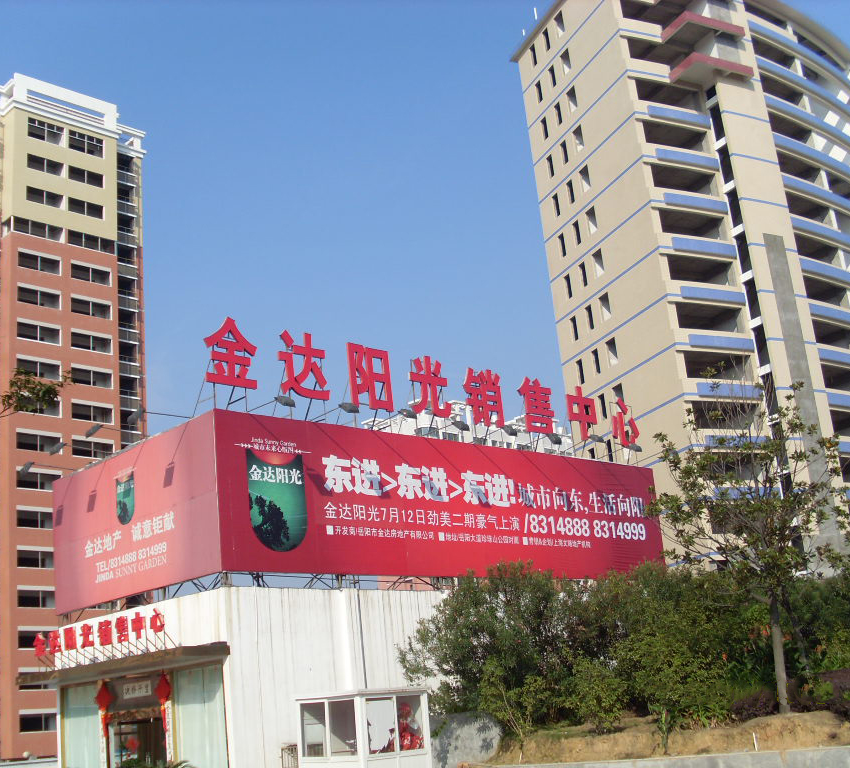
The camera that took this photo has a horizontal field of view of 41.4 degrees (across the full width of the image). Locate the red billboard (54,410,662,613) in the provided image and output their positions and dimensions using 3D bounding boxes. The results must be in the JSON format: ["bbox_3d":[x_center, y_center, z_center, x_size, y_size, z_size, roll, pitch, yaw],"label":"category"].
[{"bbox_3d":[-1.616,6.615,49.419,25.413,5.400,11.320,10,-23,-43],"label":"red billboard"}]

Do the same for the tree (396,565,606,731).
[{"bbox_3d":[1.520,5.138,22.214,4.000,3.259,3.400,-6,-16,2],"label":"tree"}]

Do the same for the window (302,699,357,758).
[{"bbox_3d":[-1.710,6.182,20.131,0.100,1.050,1.600,9,-22,-41],"label":"window"}]

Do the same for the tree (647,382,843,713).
[{"bbox_3d":[5.680,2.701,19.363,3.150,5.704,3.000,-10,-17,15],"label":"tree"}]

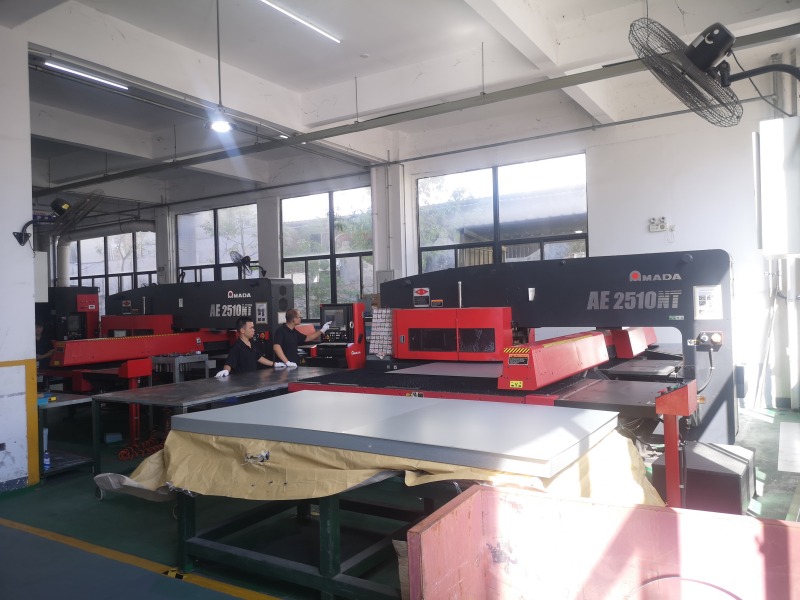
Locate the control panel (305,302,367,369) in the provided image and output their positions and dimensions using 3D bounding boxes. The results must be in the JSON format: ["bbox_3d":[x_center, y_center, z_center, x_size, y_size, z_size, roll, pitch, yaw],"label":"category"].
[{"bbox_3d":[-0.859,0.871,8.699,0.650,1.660,0.580,-2,-1,32],"label":"control panel"}]

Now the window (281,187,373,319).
[{"bbox_3d":[-1.418,-0.901,13.049,2.800,2.720,0.130,-2,-1,32],"label":"window"}]

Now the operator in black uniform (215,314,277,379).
[{"bbox_3d":[-1.887,0.963,7.810,0.500,1.520,0.900,-2,0,26],"label":"operator in black uniform"}]

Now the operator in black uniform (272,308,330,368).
[{"bbox_3d":[-1.368,0.914,8.488,0.700,1.600,0.580,-2,0,17],"label":"operator in black uniform"}]

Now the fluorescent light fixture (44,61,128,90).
[{"bbox_3d":[-4.367,-3.113,8.775,0.100,0.080,1.220,-2,-1,32],"label":"fluorescent light fixture"}]

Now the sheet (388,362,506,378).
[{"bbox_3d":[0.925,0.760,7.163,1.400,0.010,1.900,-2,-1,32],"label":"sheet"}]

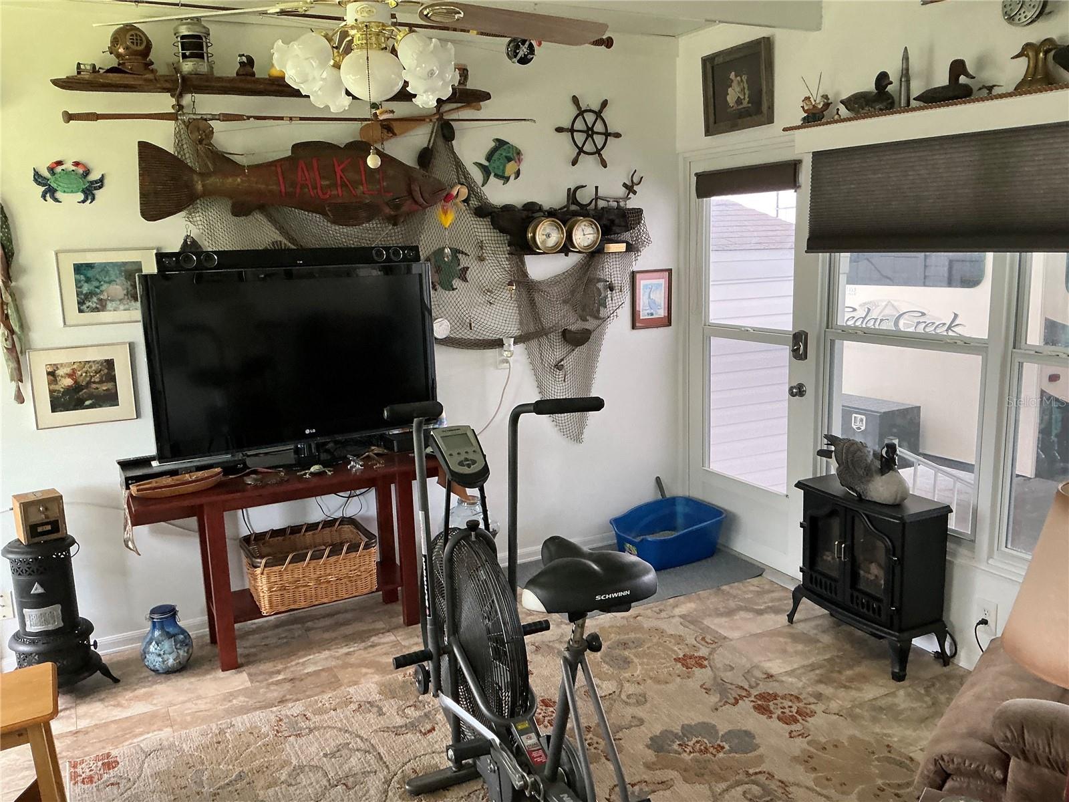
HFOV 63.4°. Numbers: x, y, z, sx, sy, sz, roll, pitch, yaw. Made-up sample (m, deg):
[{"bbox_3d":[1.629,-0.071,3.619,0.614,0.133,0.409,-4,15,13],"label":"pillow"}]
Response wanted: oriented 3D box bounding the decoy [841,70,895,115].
[{"bbox_3d":[1.262,-1.151,3.272,0.095,0.161,0.251,-7,12,-27],"label":"decoy"}]

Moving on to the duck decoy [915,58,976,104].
[{"bbox_3d":[1.417,-1.095,2.986,0.090,0.149,0.238,-7,12,-27],"label":"duck decoy"}]

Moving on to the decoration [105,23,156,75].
[{"bbox_3d":[-1.488,-1.294,3.184,0.165,0.172,0.155,-10,13,-38],"label":"decoration"}]

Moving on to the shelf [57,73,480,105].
[{"bbox_3d":[-0.962,-1.258,3.498,1.755,0.065,0.190,-8,12,-28],"label":"shelf"}]

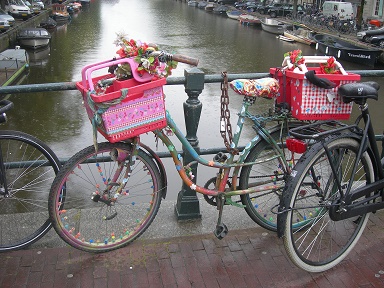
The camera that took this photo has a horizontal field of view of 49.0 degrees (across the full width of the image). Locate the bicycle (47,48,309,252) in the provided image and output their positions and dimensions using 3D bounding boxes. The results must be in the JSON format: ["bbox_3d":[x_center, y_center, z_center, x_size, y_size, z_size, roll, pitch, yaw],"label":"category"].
[{"bbox_3d":[0.079,0.058,2.424,1.790,1.140,0.580,-3,18,-12],"label":"bicycle"}]

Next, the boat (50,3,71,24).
[{"bbox_3d":[-14.200,-14.400,46.000,2.000,2.000,5.600,-2,23,-10],"label":"boat"}]

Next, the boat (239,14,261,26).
[{"bbox_3d":[6.500,-13.800,47.000,1.800,1.200,4.700,-2,23,-10],"label":"boat"}]

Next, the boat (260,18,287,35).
[{"bbox_3d":[8.200,-11.500,41.500,2.000,1.300,5.300,-2,23,-10],"label":"boat"}]

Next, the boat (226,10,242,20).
[{"bbox_3d":[5.600,-16.100,53.000,1.900,1.200,5.000,-2,23,-10],"label":"boat"}]

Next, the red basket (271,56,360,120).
[{"bbox_3d":[0.723,-0.340,2.496,0.320,0.320,0.430,-3,16,-12],"label":"red basket"}]

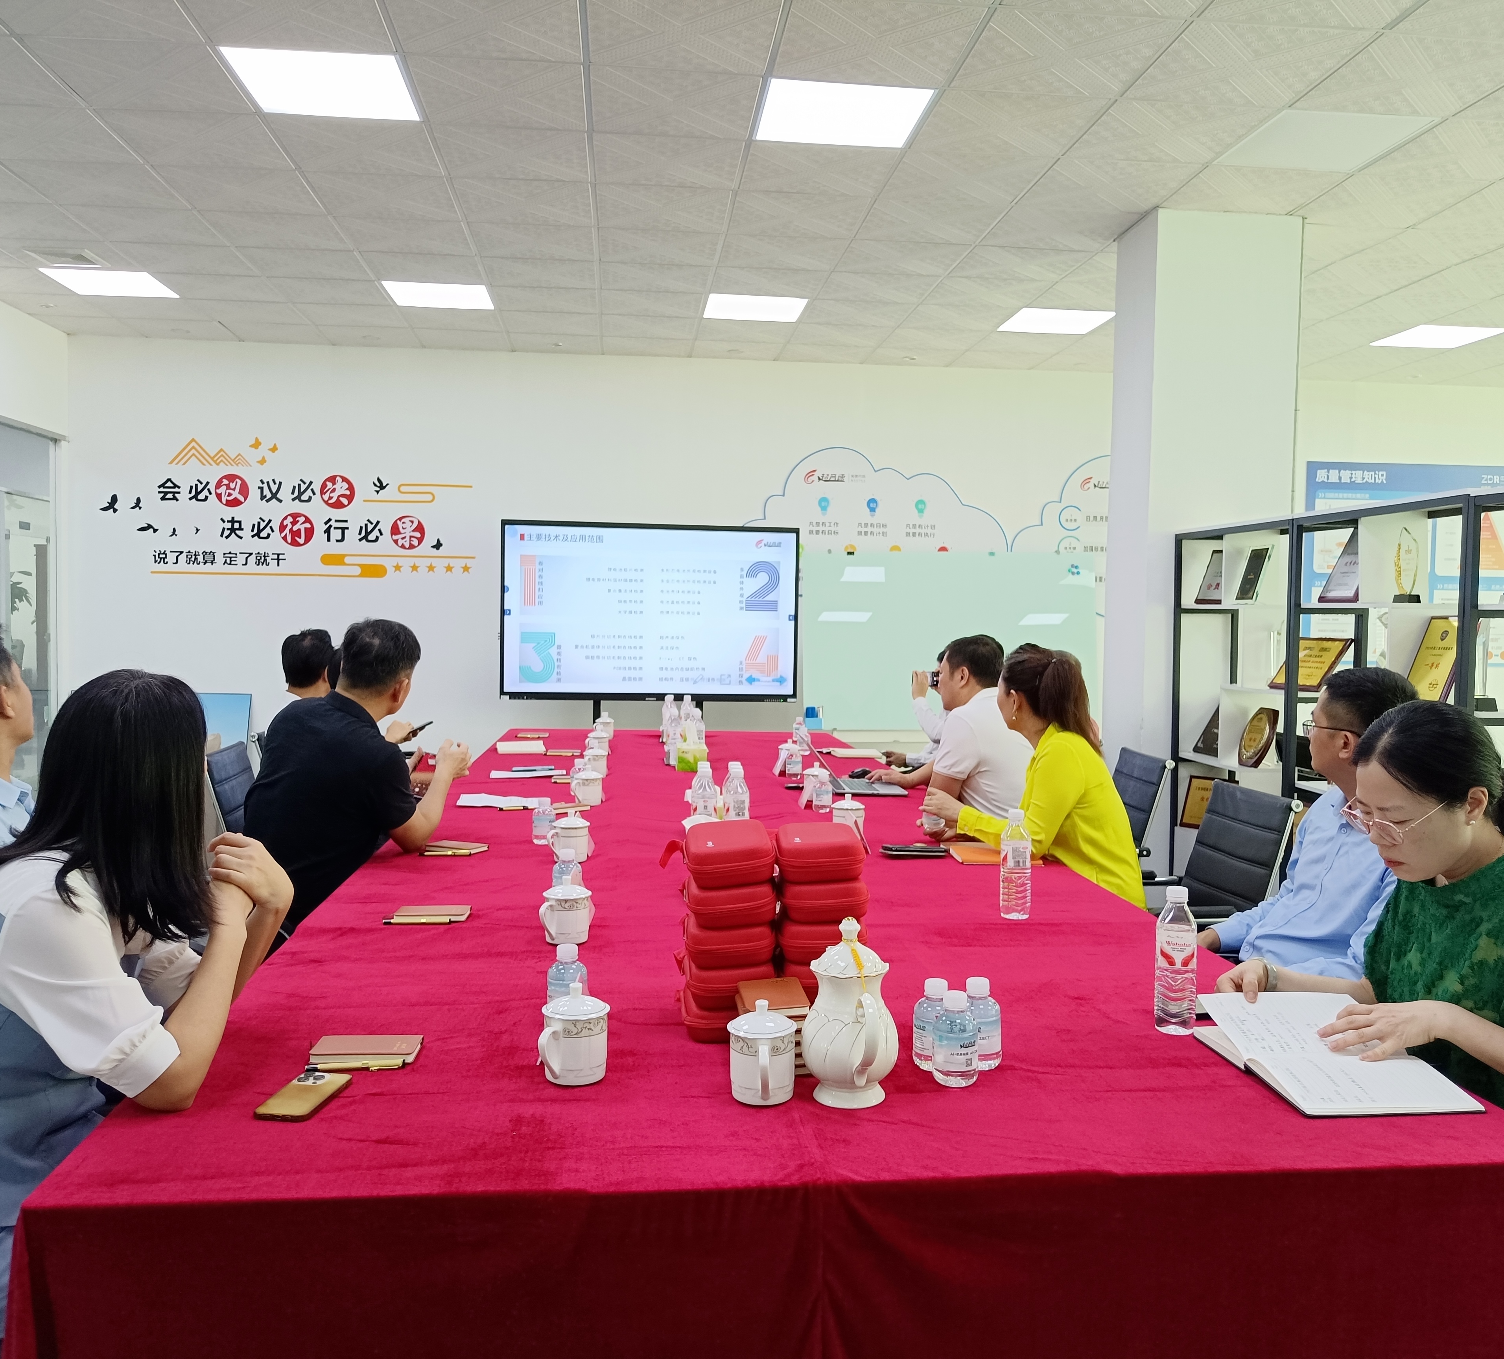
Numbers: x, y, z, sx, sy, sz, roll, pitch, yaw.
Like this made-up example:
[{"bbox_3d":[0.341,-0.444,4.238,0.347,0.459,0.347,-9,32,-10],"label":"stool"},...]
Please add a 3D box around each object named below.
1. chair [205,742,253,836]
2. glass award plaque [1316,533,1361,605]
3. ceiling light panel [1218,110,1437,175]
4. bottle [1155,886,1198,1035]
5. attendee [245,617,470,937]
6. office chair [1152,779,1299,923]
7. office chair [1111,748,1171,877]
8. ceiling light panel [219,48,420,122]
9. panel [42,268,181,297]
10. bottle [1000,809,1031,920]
[{"bbox_3d":[-1.178,0.704,3.733,0.620,0.990,0.570,1,2,-6],"label":"chair"},{"bbox_3d":[2.125,-0.402,4.772,0.025,0.290,0.220,26,-3,-12],"label":"glass award plaque"},{"bbox_3d":[2.113,-1.997,5.039,0.597,0.030,0.597,1,2,-6],"label":"ceiling light panel"},{"bbox_3d":[0.662,0.435,2.121,0.061,0.222,0.061,1,2,0],"label":"bottle"},{"bbox_3d":[-1.020,0.530,3.581,0.520,1.355,0.680,3,3,45],"label":"attendee"},{"bbox_3d":[1.124,0.775,3.784,0.580,0.940,0.580,1,2,-6],"label":"office chair"},{"bbox_3d":[1.136,0.736,4.875,0.580,0.940,0.580,1,2,-6],"label":"office chair"},{"bbox_3d":[-1.469,-2.054,4.686,0.597,0.030,0.597,1,2,-6],"label":"ceiling light panel"},{"bbox_3d":[-3.559,-2.216,7.569,0.580,0.030,0.580,1,2,-6],"label":"panel"},{"bbox_3d":[0.566,0.397,2.912,0.065,0.222,0.065,1,2,-6],"label":"bottle"}]

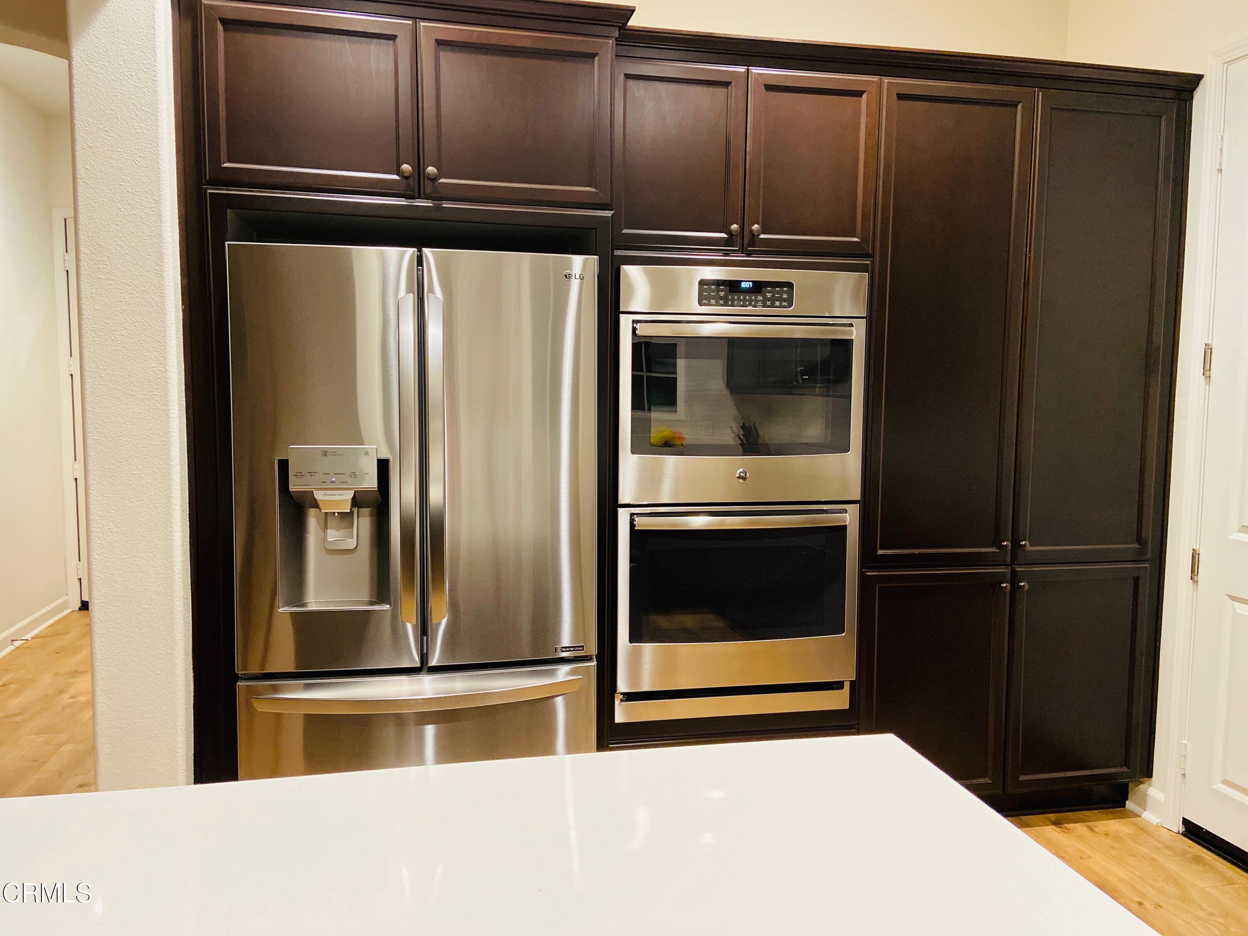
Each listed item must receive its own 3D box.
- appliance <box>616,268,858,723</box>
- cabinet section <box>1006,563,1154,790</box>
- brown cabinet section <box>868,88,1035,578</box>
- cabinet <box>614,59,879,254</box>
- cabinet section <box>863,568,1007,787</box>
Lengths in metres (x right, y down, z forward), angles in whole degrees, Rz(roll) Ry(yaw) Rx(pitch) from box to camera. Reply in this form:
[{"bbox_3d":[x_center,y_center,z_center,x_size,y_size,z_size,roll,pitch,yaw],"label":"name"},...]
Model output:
[{"bbox_3d":[0.308,0.070,3.070,0.756,1.358,0.650,0,5,-10],"label":"appliance"},{"bbox_3d":[1.498,0.693,3.117,0.491,0.752,0.025,0,5,-10],"label":"cabinet section"},{"bbox_3d":[1.011,-0.431,2.933,0.506,1.489,0.025,0,5,-10],"label":"brown cabinet section"},{"bbox_3d":[0.308,-0.929,3.046,0.817,0.534,0.580,0,5,-10],"label":"cabinet"},{"bbox_3d":[0.995,0.694,3.026,0.506,0.752,0.025,0,5,-10],"label":"cabinet section"}]

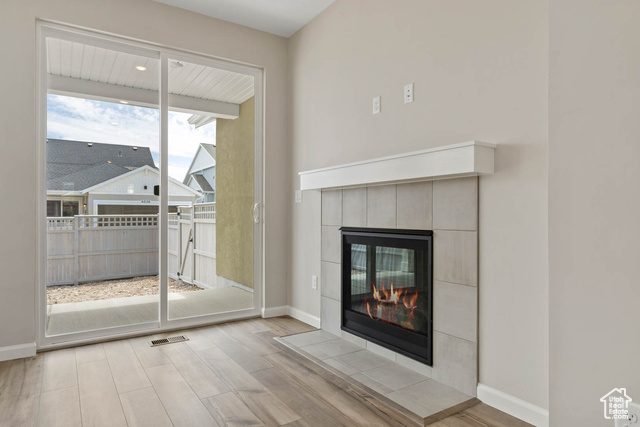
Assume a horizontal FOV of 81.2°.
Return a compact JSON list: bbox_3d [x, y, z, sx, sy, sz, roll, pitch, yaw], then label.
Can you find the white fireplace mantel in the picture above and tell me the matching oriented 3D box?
[{"bbox_3d":[0.366,-0.275,2.579,0.182,0.150,1.689,0,0,-34],"label":"white fireplace mantel"}]

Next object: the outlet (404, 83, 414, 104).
[{"bbox_3d":[0.575,-0.776,2.422,0.011,0.117,0.073,0,0,-34],"label":"outlet"}]

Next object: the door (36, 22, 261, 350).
[{"bbox_3d":[-1.325,-0.195,3.202,1.752,2.392,0.114,0,0,-34],"label":"door"}]

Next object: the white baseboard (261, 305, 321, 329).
[{"bbox_3d":[-0.261,0.966,3.438,0.262,0.090,0.597,0,0,-34],"label":"white baseboard"}]

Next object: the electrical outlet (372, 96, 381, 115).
[{"bbox_3d":[0.405,-0.773,2.676,0.011,0.117,0.073,0,0,-34],"label":"electrical outlet"}]

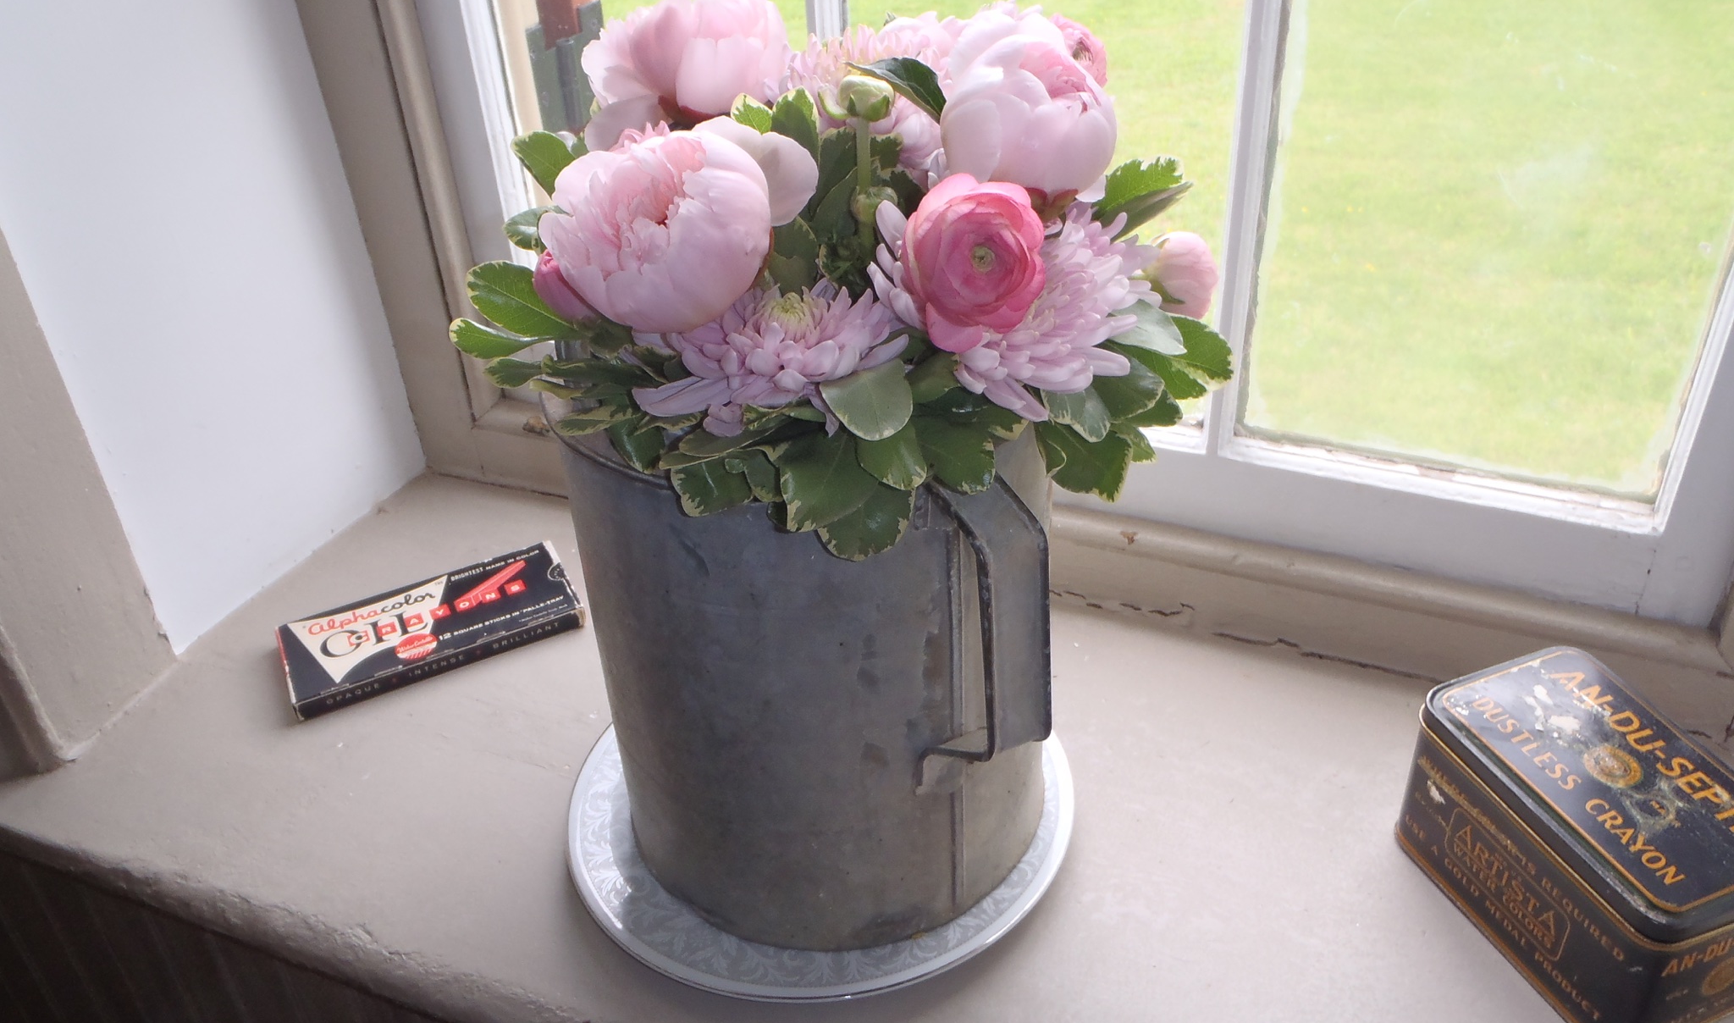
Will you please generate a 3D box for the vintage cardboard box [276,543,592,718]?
[{"bbox_3d":[-0.215,0.057,0.693,0.137,0.010,0.065,-18,36,-20],"label":"vintage cardboard box"}]

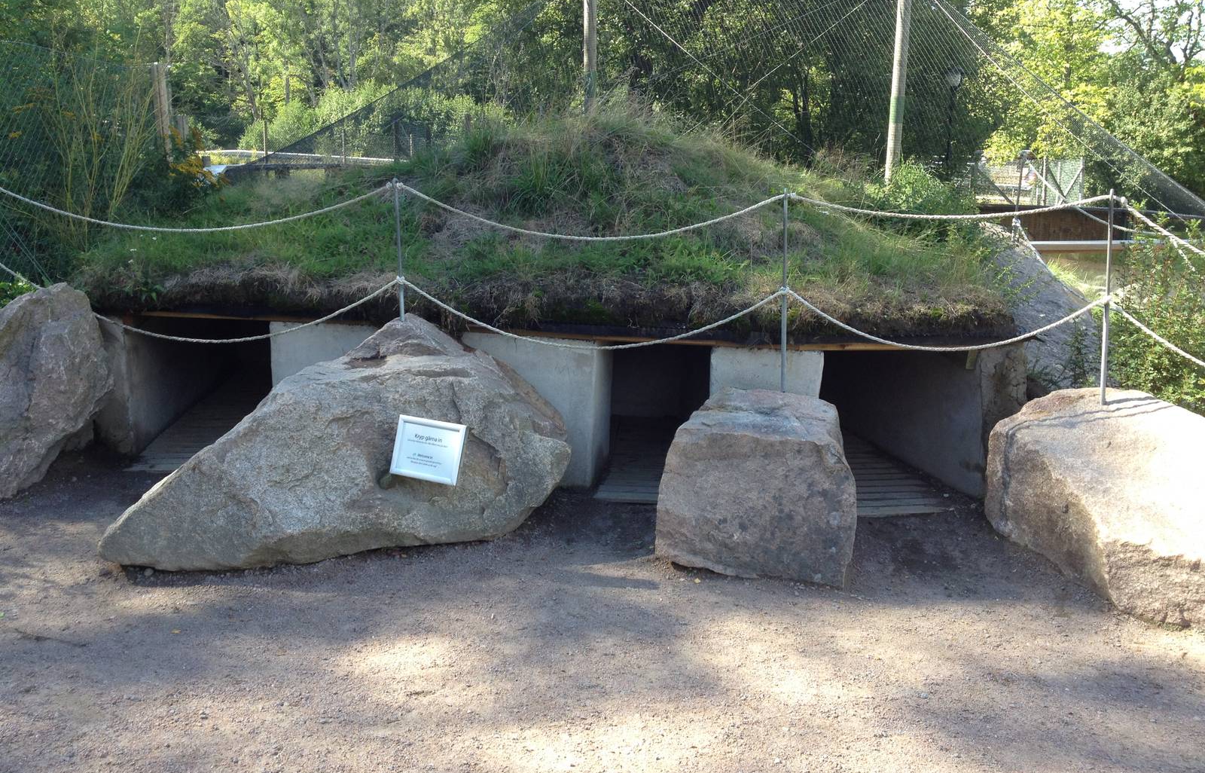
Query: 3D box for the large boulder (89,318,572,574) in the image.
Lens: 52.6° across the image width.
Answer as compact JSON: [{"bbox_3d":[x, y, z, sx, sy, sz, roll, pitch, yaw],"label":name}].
[{"bbox_3d":[-1.020,0.176,5.002,1.740,0.840,0.950,-1,11,-5],"label":"large boulder"}]

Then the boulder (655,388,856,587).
[{"bbox_3d":[0.625,0.364,4.814,0.690,0.560,0.780,2,11,13],"label":"boulder"}]

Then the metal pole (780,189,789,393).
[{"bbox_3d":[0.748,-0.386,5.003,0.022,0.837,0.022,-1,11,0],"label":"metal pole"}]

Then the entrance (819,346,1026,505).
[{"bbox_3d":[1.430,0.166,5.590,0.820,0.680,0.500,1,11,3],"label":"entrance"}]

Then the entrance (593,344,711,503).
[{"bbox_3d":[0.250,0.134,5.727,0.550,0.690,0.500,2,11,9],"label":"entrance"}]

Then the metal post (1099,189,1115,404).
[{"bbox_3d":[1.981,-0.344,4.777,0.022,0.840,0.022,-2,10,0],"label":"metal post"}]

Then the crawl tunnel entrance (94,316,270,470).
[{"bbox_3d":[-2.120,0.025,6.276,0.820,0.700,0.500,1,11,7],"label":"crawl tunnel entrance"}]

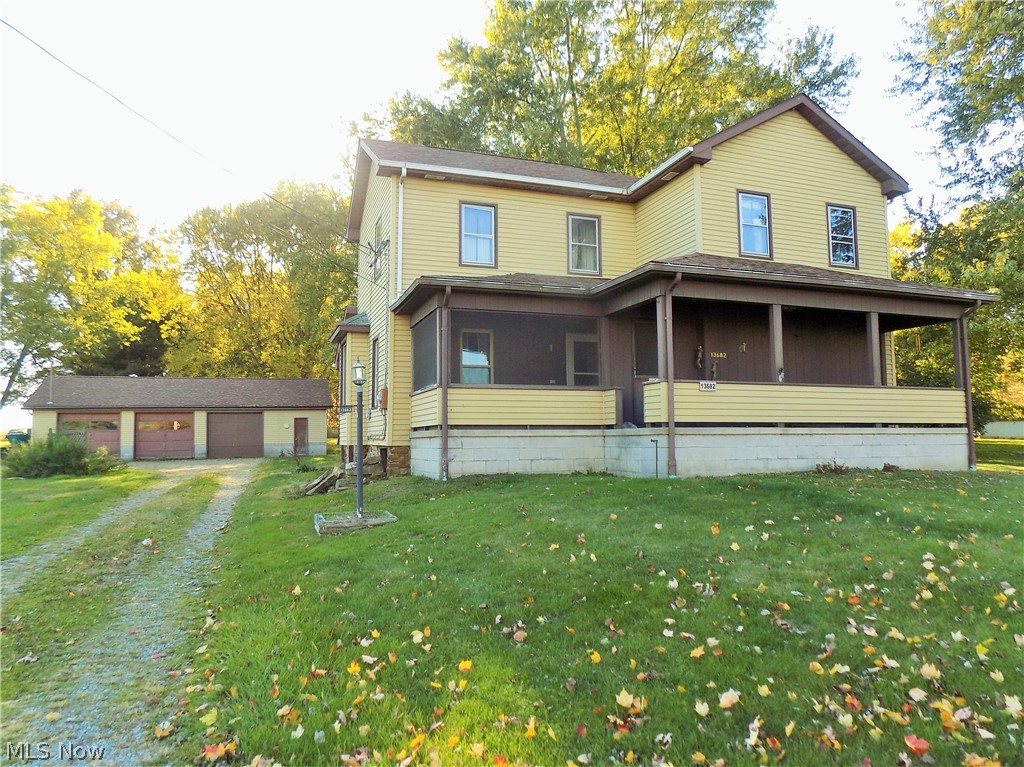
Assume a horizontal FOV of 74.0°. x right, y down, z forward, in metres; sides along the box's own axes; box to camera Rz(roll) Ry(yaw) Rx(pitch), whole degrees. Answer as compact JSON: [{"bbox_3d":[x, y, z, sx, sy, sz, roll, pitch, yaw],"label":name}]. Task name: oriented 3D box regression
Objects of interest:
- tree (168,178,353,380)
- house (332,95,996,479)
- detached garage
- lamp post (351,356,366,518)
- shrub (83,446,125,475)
[{"bbox_3d":[-17.931,-4.776,48.533,13.390,19.356,13.390,0,-5,0],"label":"tree"},{"bbox_3d":[1.891,-1.885,16.534,11.550,7.770,11.800,1,-5,-20],"label":"house"},{"bbox_3d":[-16.482,1.785,35.596,13.207,4.176,7.600,1,-5,-19],"label":"detached garage"},{"bbox_3d":[-2.061,0.715,9.173,0.220,2.172,0.220,0,-5,0],"label":"lamp post"},{"bbox_3d":[-13.620,2.558,22.676,1.350,0.912,1.300,0,-5,0],"label":"shrub"}]

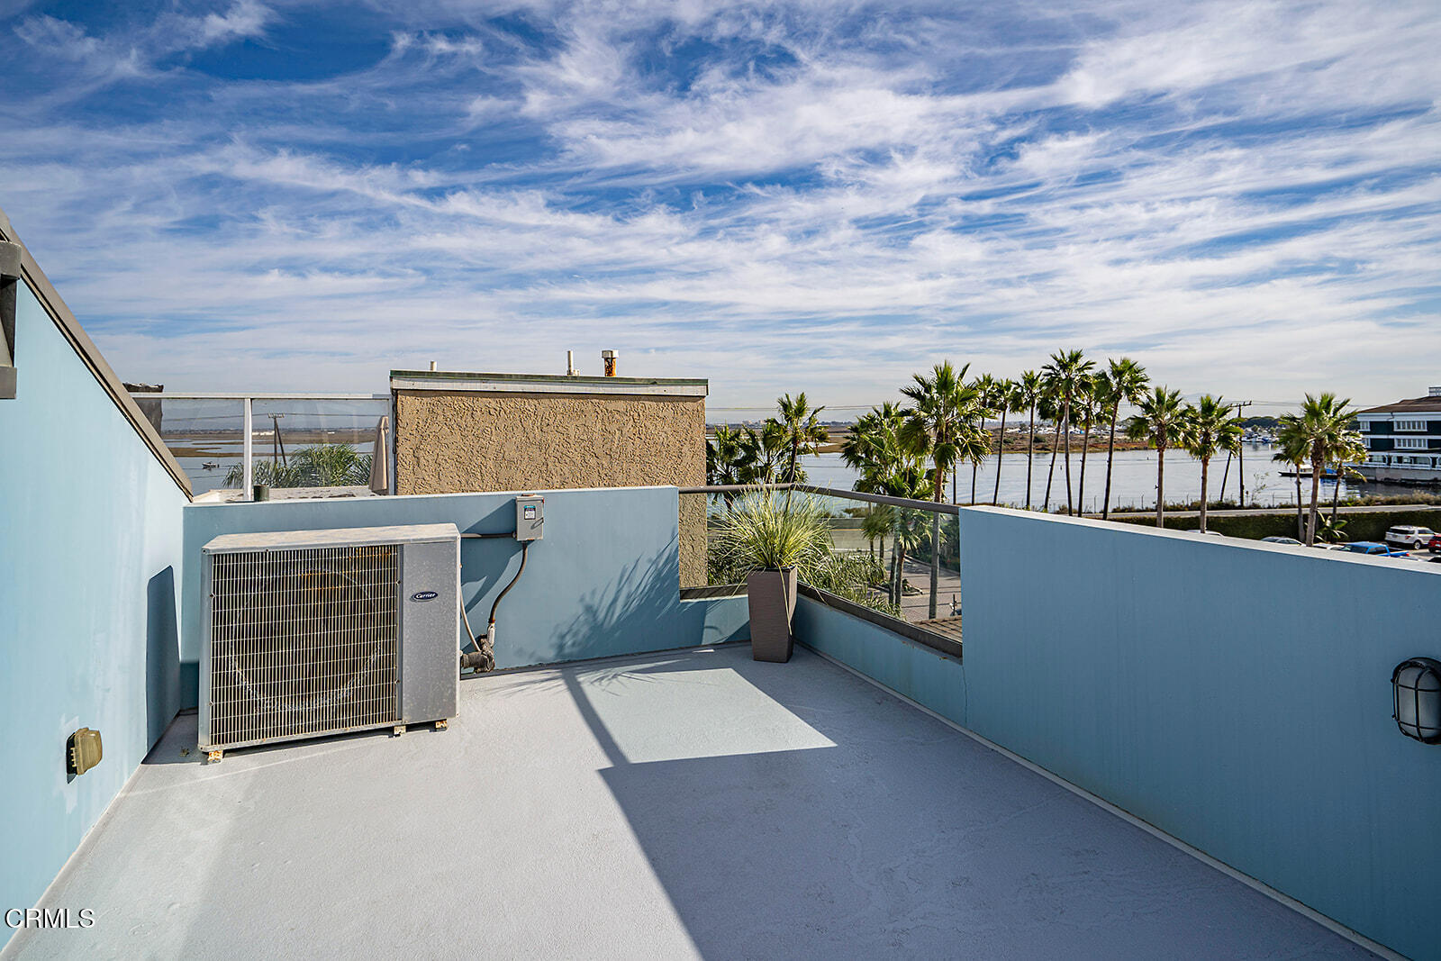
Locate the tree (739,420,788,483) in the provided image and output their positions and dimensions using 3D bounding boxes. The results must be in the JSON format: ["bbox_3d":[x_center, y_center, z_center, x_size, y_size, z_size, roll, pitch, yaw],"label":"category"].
[{"bbox_3d":[2.912,1.131,47.169,3.400,10.110,3.400,0,4,4],"label":"tree"}]

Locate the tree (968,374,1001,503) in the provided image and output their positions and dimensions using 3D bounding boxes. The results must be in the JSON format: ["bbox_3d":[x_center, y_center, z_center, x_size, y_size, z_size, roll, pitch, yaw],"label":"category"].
[{"bbox_3d":[27.504,-3.523,75.498,3.200,15.122,3.200,1,4,20],"label":"tree"}]

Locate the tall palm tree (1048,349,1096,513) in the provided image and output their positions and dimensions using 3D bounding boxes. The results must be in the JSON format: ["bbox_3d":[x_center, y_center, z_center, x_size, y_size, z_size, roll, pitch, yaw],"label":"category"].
[{"bbox_3d":[31.118,-3.222,63.925,4.100,16.654,4.100,2,4,26],"label":"tall palm tree"}]

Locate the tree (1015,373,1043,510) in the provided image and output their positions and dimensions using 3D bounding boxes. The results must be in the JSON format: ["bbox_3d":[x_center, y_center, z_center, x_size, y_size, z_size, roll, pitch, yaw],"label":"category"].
[{"bbox_3d":[30.861,-3.206,71.942,3.300,15.597,3.300,2,4,23],"label":"tree"}]

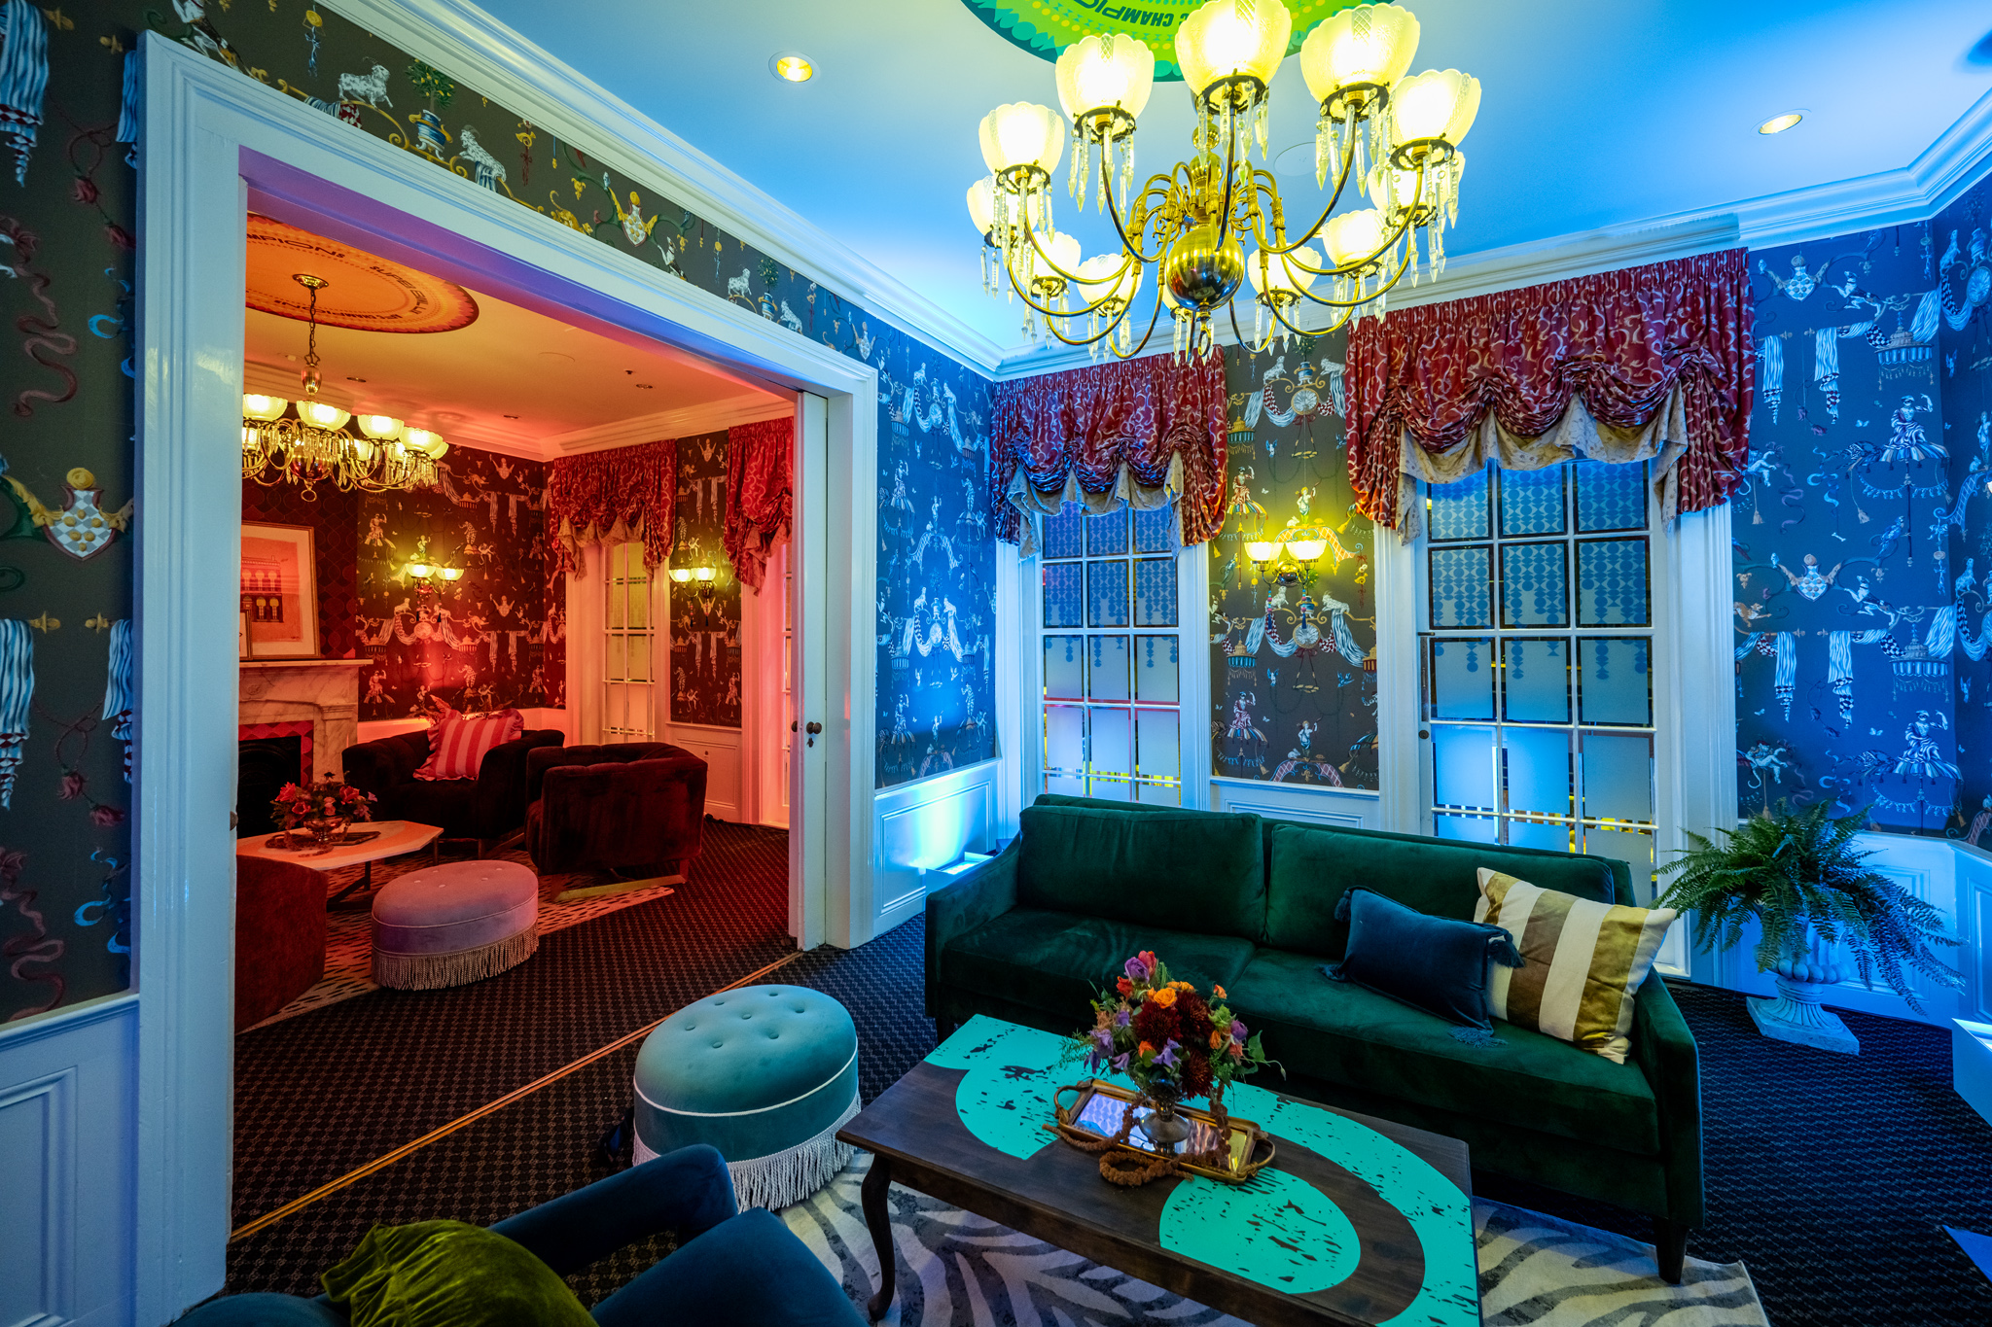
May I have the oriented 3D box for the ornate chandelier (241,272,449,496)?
[{"bbox_3d":[-3.464,-1.392,3.906,1.110,1.094,1.110,1,2,30],"label":"ornate chandelier"}]

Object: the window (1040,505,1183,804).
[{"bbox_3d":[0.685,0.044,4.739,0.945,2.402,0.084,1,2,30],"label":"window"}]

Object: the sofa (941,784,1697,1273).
[{"bbox_3d":[0.902,1.032,2.683,2.128,0.780,0.904,1,2,30],"label":"sofa"}]

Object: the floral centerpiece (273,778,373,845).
[{"bbox_3d":[-3.641,0.791,4.195,0.426,0.372,0.426,1,2,30],"label":"floral centerpiece"}]

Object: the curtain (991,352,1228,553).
[{"bbox_3d":[0.642,-1.223,4.562,1.414,1.041,0.167,1,2,30],"label":"curtain"}]

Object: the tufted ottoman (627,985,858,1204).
[{"bbox_3d":[-0.739,1.259,2.347,0.659,0.400,0.659,0,1,0],"label":"tufted ottoman"}]

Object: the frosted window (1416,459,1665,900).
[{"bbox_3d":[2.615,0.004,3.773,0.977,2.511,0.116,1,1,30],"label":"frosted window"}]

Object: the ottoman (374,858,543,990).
[{"bbox_3d":[-2.499,1.187,3.603,0.623,0.433,0.623,1,2,30],"label":"ottoman"}]

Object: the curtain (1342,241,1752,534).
[{"bbox_3d":[2.420,-1.166,3.537,1.479,1.046,0.167,1,2,30],"label":"curtain"}]

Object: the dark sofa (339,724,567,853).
[{"bbox_3d":[-3.905,0.928,5.627,0.914,0.791,0.914,0,1,-5],"label":"dark sofa"}]

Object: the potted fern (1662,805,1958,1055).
[{"bbox_3d":[3.121,1.011,3.018,0.837,0.868,0.822,1,1,30],"label":"potted fern"}]

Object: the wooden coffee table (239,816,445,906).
[{"bbox_3d":[-3.673,1.186,4.193,1.085,0.388,1.085,0,1,-23],"label":"wooden coffee table"}]

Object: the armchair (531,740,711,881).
[{"bbox_3d":[-2.435,0.957,4.986,0.891,0.791,0.853,-1,1,-29],"label":"armchair"}]

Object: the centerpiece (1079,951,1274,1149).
[{"bbox_3d":[0.401,0.858,1.728,0.403,0.426,0.380,1,1,30],"label":"centerpiece"}]

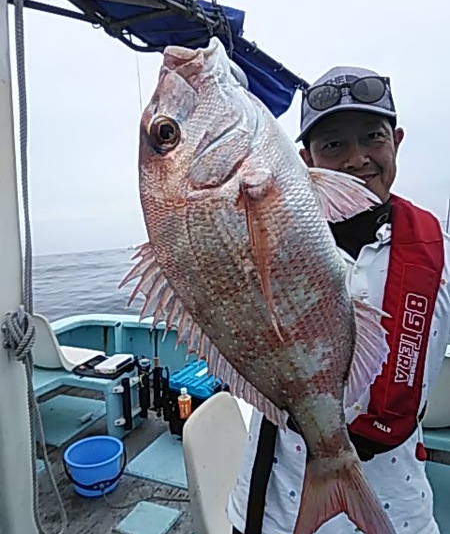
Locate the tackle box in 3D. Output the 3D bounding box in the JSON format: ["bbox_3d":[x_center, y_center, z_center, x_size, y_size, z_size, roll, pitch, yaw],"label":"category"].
[{"bbox_3d":[-0.116,0.722,2.695,0.300,0.277,0.350,4,11,28],"label":"tackle box"}]

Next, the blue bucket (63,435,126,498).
[{"bbox_3d":[-0.571,0.887,2.147,0.250,0.175,0.250,-1,10,0],"label":"blue bucket"}]

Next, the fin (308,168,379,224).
[{"bbox_3d":[0.149,-0.088,0.600,0.088,0.058,0.018,14,12,-7],"label":"fin"}]

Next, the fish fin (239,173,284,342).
[{"bbox_3d":[0.045,-0.012,0.545,0.040,0.190,0.020,-12,9,5],"label":"fish fin"}]

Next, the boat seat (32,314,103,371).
[{"bbox_3d":[-0.943,0.403,2.726,0.420,0.340,0.400,4,11,30],"label":"boat seat"}]

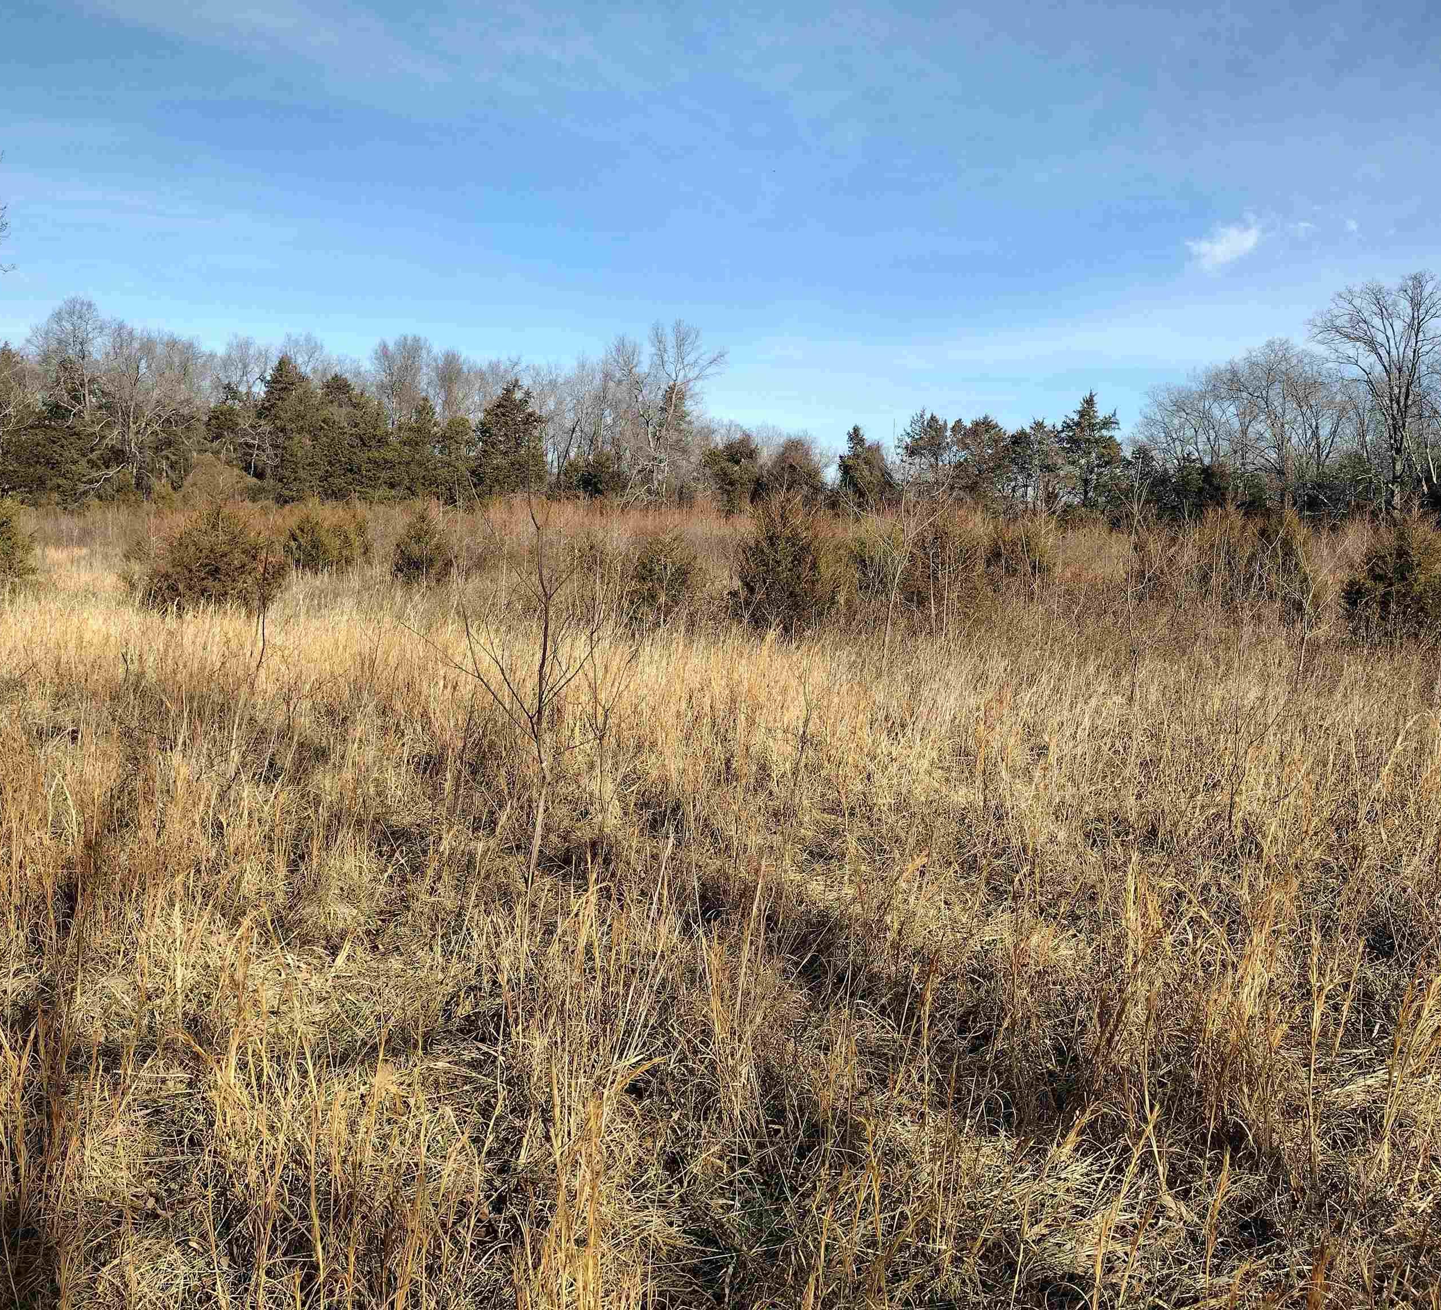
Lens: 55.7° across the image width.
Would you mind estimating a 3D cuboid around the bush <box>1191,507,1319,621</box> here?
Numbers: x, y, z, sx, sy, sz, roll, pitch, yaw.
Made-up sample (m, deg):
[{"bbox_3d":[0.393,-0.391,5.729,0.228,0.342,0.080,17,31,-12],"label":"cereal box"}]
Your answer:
[{"bbox_3d":[6.675,-1.115,17.000,1.569,1.464,1.412,3,7,21],"label":"bush"}]

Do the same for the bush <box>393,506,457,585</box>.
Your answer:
[{"bbox_3d":[-4.771,-1.730,22.000,1.026,1.322,1.026,-1,7,-12],"label":"bush"}]

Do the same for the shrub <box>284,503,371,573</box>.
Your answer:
[{"bbox_3d":[-7.199,-2.103,25.000,1.554,1.377,1.399,-2,7,-16],"label":"shrub"}]

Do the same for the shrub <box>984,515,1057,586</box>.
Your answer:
[{"bbox_3d":[4.958,-1.690,22.500,1.159,1.239,1.159,1,7,12],"label":"shrub"}]

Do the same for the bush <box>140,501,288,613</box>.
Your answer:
[{"bbox_3d":[-6.503,-1.236,17.500,1.853,1.507,1.668,-3,7,-20],"label":"bush"}]

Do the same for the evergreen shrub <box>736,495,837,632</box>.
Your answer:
[{"bbox_3d":[0.712,-0.978,14.800,1.050,1.527,1.050,0,7,3],"label":"evergreen shrub"}]

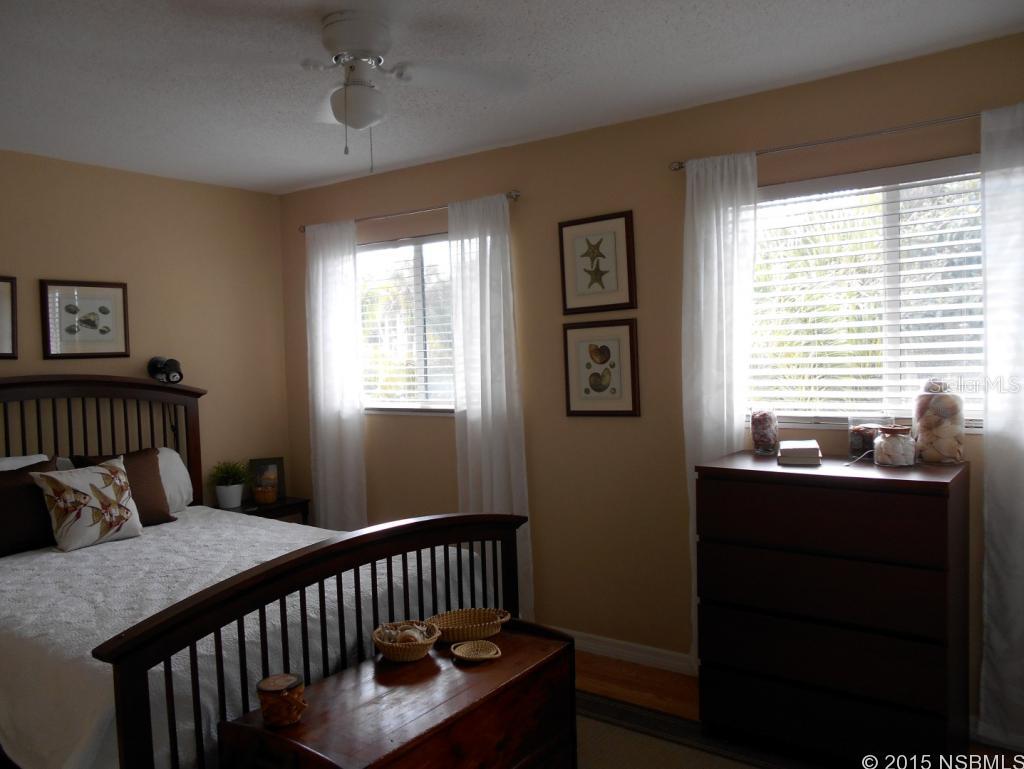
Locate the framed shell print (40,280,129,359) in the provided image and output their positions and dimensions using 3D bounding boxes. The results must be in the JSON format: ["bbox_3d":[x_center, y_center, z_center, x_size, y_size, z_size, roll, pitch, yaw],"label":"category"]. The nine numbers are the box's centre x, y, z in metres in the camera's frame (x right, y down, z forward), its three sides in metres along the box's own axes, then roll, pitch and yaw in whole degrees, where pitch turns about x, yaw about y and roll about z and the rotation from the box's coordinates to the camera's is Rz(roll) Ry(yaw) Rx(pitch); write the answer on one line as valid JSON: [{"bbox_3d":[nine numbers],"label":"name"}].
[{"bbox_3d":[-2.106,-0.316,3.812,0.025,0.374,0.414,0,4,36],"label":"framed shell print"}]

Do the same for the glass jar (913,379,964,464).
[{"bbox_3d":[1.474,0.128,2.657,0.156,0.290,0.156,0,4,36],"label":"glass jar"}]

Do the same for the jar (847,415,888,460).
[{"bbox_3d":[1.301,0.197,2.786,0.150,0.150,0.150,0,4,36],"label":"jar"}]

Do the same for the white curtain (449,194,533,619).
[{"bbox_3d":[-0.097,0.158,3.841,0.460,2.170,0.090,0,3,35],"label":"white curtain"}]

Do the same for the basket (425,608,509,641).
[{"bbox_3d":[-0.147,0.804,2.589,0.295,0.057,0.190,-2,3,-12],"label":"basket"}]

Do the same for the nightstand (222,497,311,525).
[{"bbox_3d":[-1.444,0.984,4.370,0.410,0.615,0.450,0,3,35],"label":"nightstand"}]

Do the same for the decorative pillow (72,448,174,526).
[{"bbox_3d":[-1.864,0.529,3.737,0.140,0.400,0.450,-21,-9,35],"label":"decorative pillow"}]

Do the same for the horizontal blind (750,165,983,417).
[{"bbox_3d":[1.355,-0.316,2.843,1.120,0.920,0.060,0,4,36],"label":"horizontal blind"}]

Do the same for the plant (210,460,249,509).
[{"bbox_3d":[-1.583,0.559,4.302,0.225,0.265,0.225,0,4,36],"label":"plant"}]

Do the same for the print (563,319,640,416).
[{"bbox_3d":[0.402,-0.071,3.533,0.382,0.438,0.025,0,3,35],"label":"print"}]

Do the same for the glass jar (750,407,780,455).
[{"bbox_3d":[0.995,0.187,3.046,0.100,0.182,0.100,0,3,35],"label":"glass jar"}]

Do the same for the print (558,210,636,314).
[{"bbox_3d":[0.388,-0.542,3.479,0.374,0.422,0.025,0,4,36],"label":"print"}]

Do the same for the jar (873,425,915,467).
[{"bbox_3d":[1.347,0.218,2.721,0.132,0.127,0.132,0,3,35],"label":"jar"}]

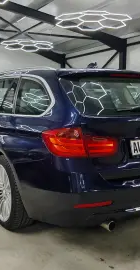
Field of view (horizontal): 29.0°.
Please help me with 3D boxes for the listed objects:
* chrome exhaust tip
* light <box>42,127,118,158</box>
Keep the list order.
[{"bbox_3d":[0.246,0.607,1.860,0.073,0.073,0.130,-4,9,-34],"label":"chrome exhaust tip"},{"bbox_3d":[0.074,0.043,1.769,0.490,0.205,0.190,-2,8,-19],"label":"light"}]

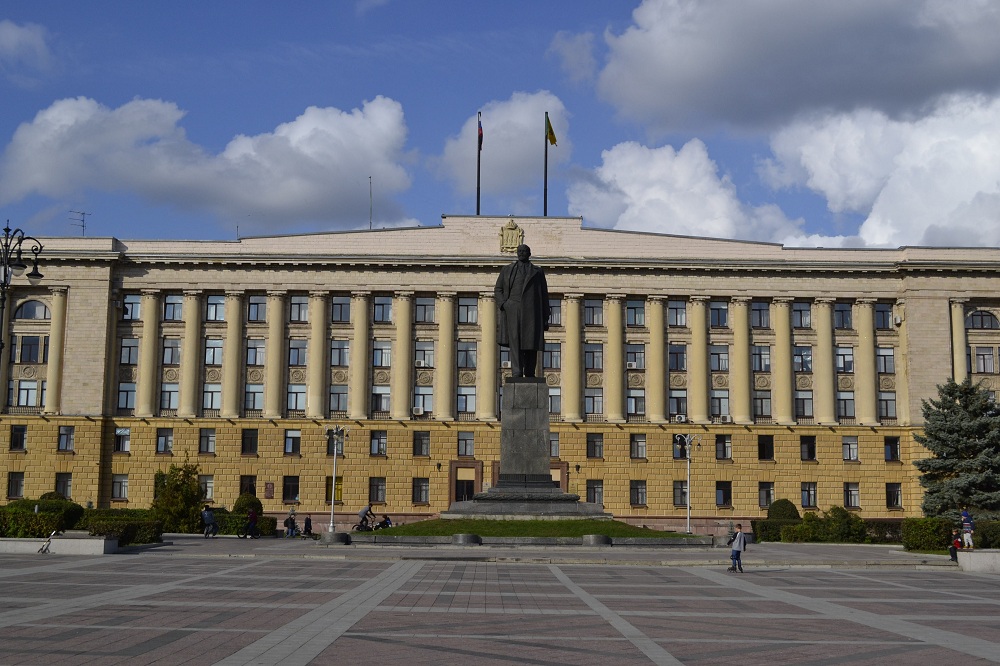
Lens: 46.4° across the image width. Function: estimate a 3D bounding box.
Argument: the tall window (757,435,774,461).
[{"bbox_3d":[22.916,9.874,100.391,1.340,2.060,0.250,1,-8,-1],"label":"tall window"}]

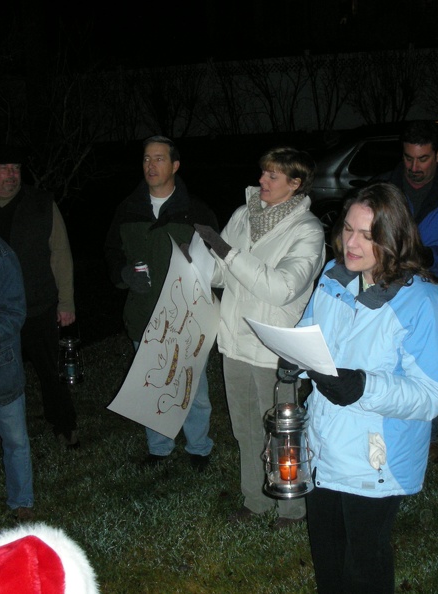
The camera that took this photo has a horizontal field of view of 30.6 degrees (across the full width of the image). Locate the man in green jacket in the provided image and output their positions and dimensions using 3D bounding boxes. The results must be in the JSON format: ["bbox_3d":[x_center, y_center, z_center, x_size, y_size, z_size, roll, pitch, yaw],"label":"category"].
[{"bbox_3d":[-0.296,0.059,4.276,0.580,1.790,0.420,1,15,12],"label":"man in green jacket"}]

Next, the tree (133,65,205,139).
[{"bbox_3d":[-1.127,-4.638,19.000,1.650,1.750,1.400,1,15,13],"label":"tree"}]

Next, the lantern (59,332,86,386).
[{"bbox_3d":[-0.844,0.352,4.580,0.148,0.300,0.148,-2,15,0],"label":"lantern"}]

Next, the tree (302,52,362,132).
[{"bbox_3d":[2.543,-4.622,18.100,1.350,1.780,1.200,1,15,13],"label":"tree"}]

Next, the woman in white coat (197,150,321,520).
[{"bbox_3d":[0.199,0.211,3.583,0.530,1.736,0.550,12,20,43],"label":"woman in white coat"}]

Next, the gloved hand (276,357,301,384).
[{"bbox_3d":[0.217,0.223,2.460,0.100,0.095,0.110,12,20,43],"label":"gloved hand"}]

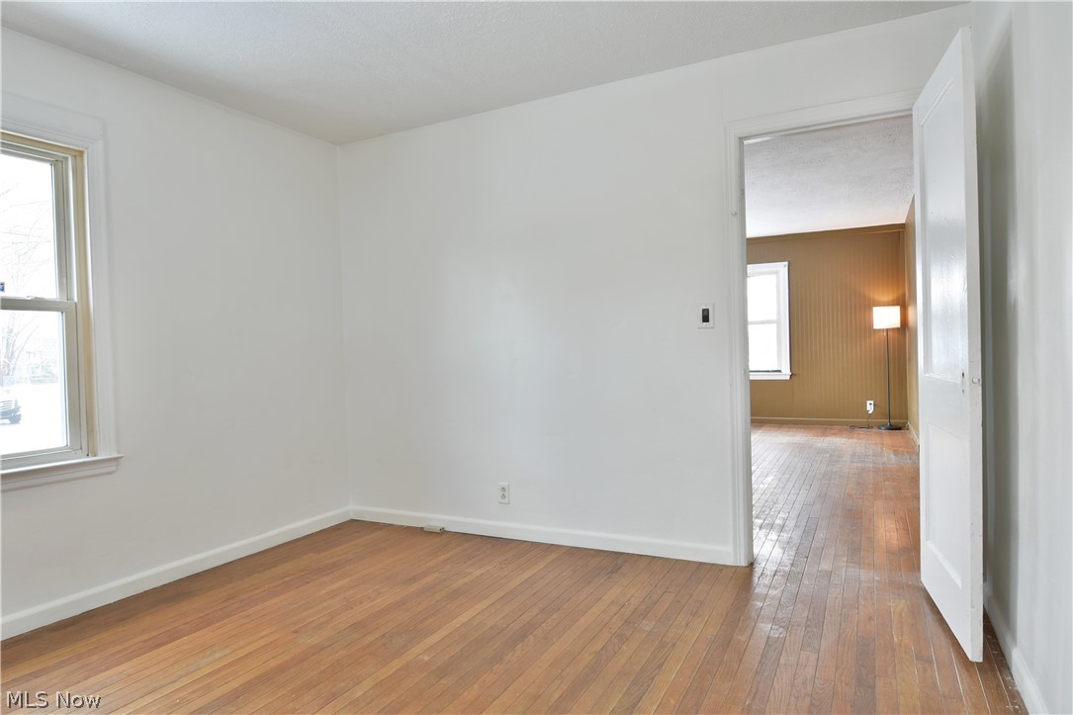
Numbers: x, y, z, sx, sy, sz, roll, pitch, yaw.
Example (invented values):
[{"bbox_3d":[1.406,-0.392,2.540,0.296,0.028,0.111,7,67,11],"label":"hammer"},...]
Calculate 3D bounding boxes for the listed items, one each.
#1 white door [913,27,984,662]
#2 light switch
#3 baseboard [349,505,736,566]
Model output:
[{"bbox_3d":[1.474,-0.041,2.266,0.035,1.965,0.706,-1,1,21],"label":"white door"},{"bbox_3d":[0.820,-0.200,3.015,0.073,0.116,0.012,-1,1,27],"label":"light switch"},{"bbox_3d":[-0.134,0.975,3.537,2.411,0.093,0.018,-1,1,27],"label":"baseboard"}]

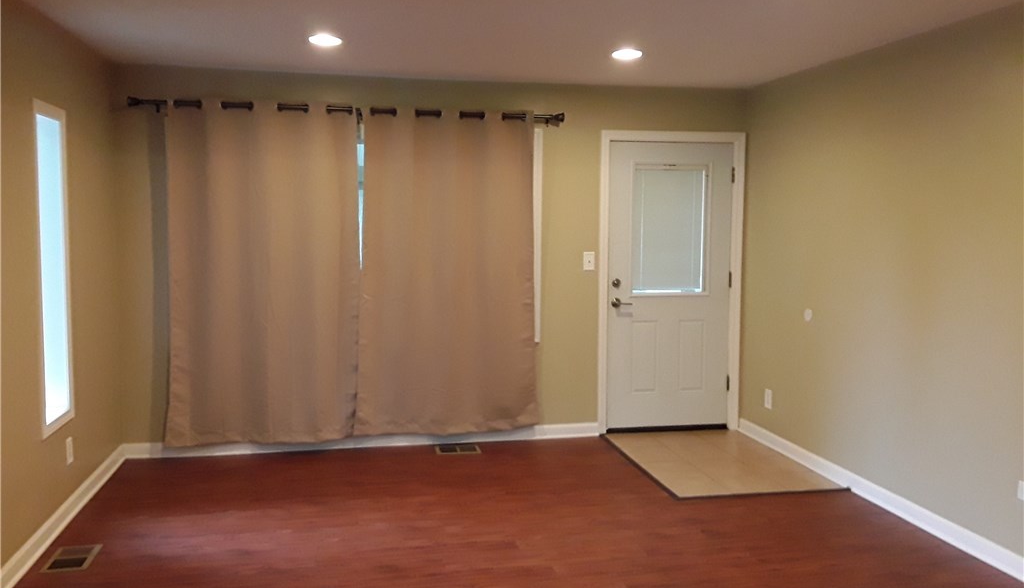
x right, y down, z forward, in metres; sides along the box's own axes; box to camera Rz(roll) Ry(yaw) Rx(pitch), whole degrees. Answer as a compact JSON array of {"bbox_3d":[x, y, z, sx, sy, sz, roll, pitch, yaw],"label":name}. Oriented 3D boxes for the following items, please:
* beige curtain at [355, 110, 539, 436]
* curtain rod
[{"bbox_3d":[-0.418,-0.140,5.229,1.235,2.125,0.120,-1,5,-12],"label":"beige curtain"},{"bbox_3d":[-0.971,-1.149,5.042,2.690,0.080,0.100,-1,5,-12],"label":"curtain rod"}]

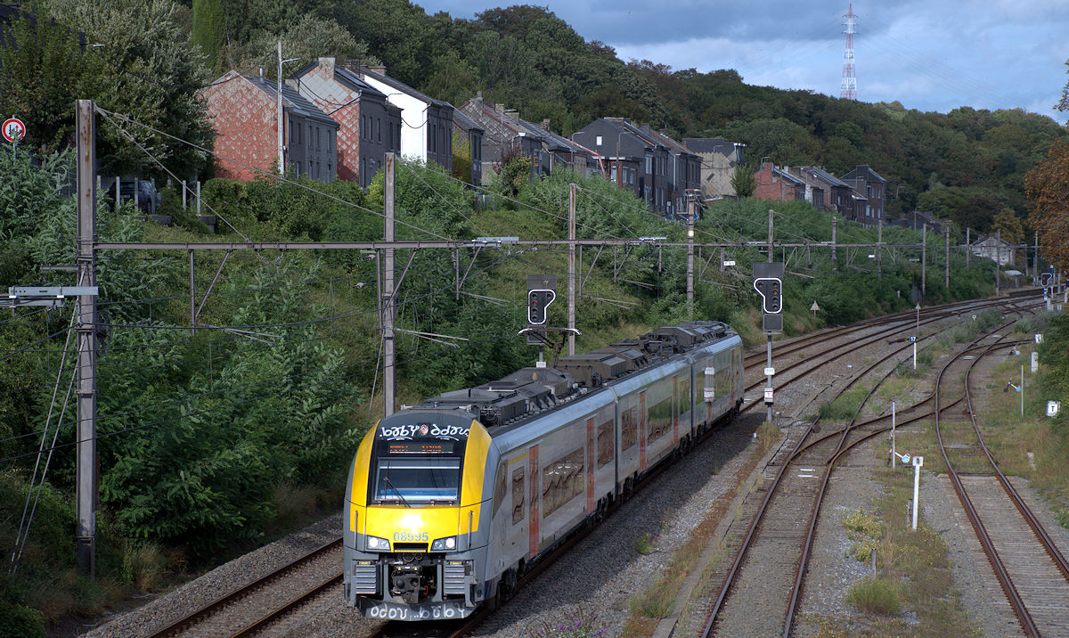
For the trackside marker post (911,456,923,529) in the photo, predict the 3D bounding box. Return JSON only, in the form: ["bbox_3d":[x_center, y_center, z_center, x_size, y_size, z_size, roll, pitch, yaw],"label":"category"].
[{"bbox_3d":[9.997,4.548,81.500,0.270,1.970,0.100,2,1,6],"label":"trackside marker post"}]

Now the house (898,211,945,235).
[{"bbox_3d":[76.532,-18.336,620.000,6.800,6.300,11.000,0,1,21],"label":"house"}]

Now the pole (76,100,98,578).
[{"bbox_3d":[-9.702,0.463,67.500,0.360,10.400,0.360,0,1,7],"label":"pole"}]

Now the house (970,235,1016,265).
[{"bbox_3d":[99.290,-14.730,673.940,8.300,7.270,8.500,0,1,10],"label":"house"}]

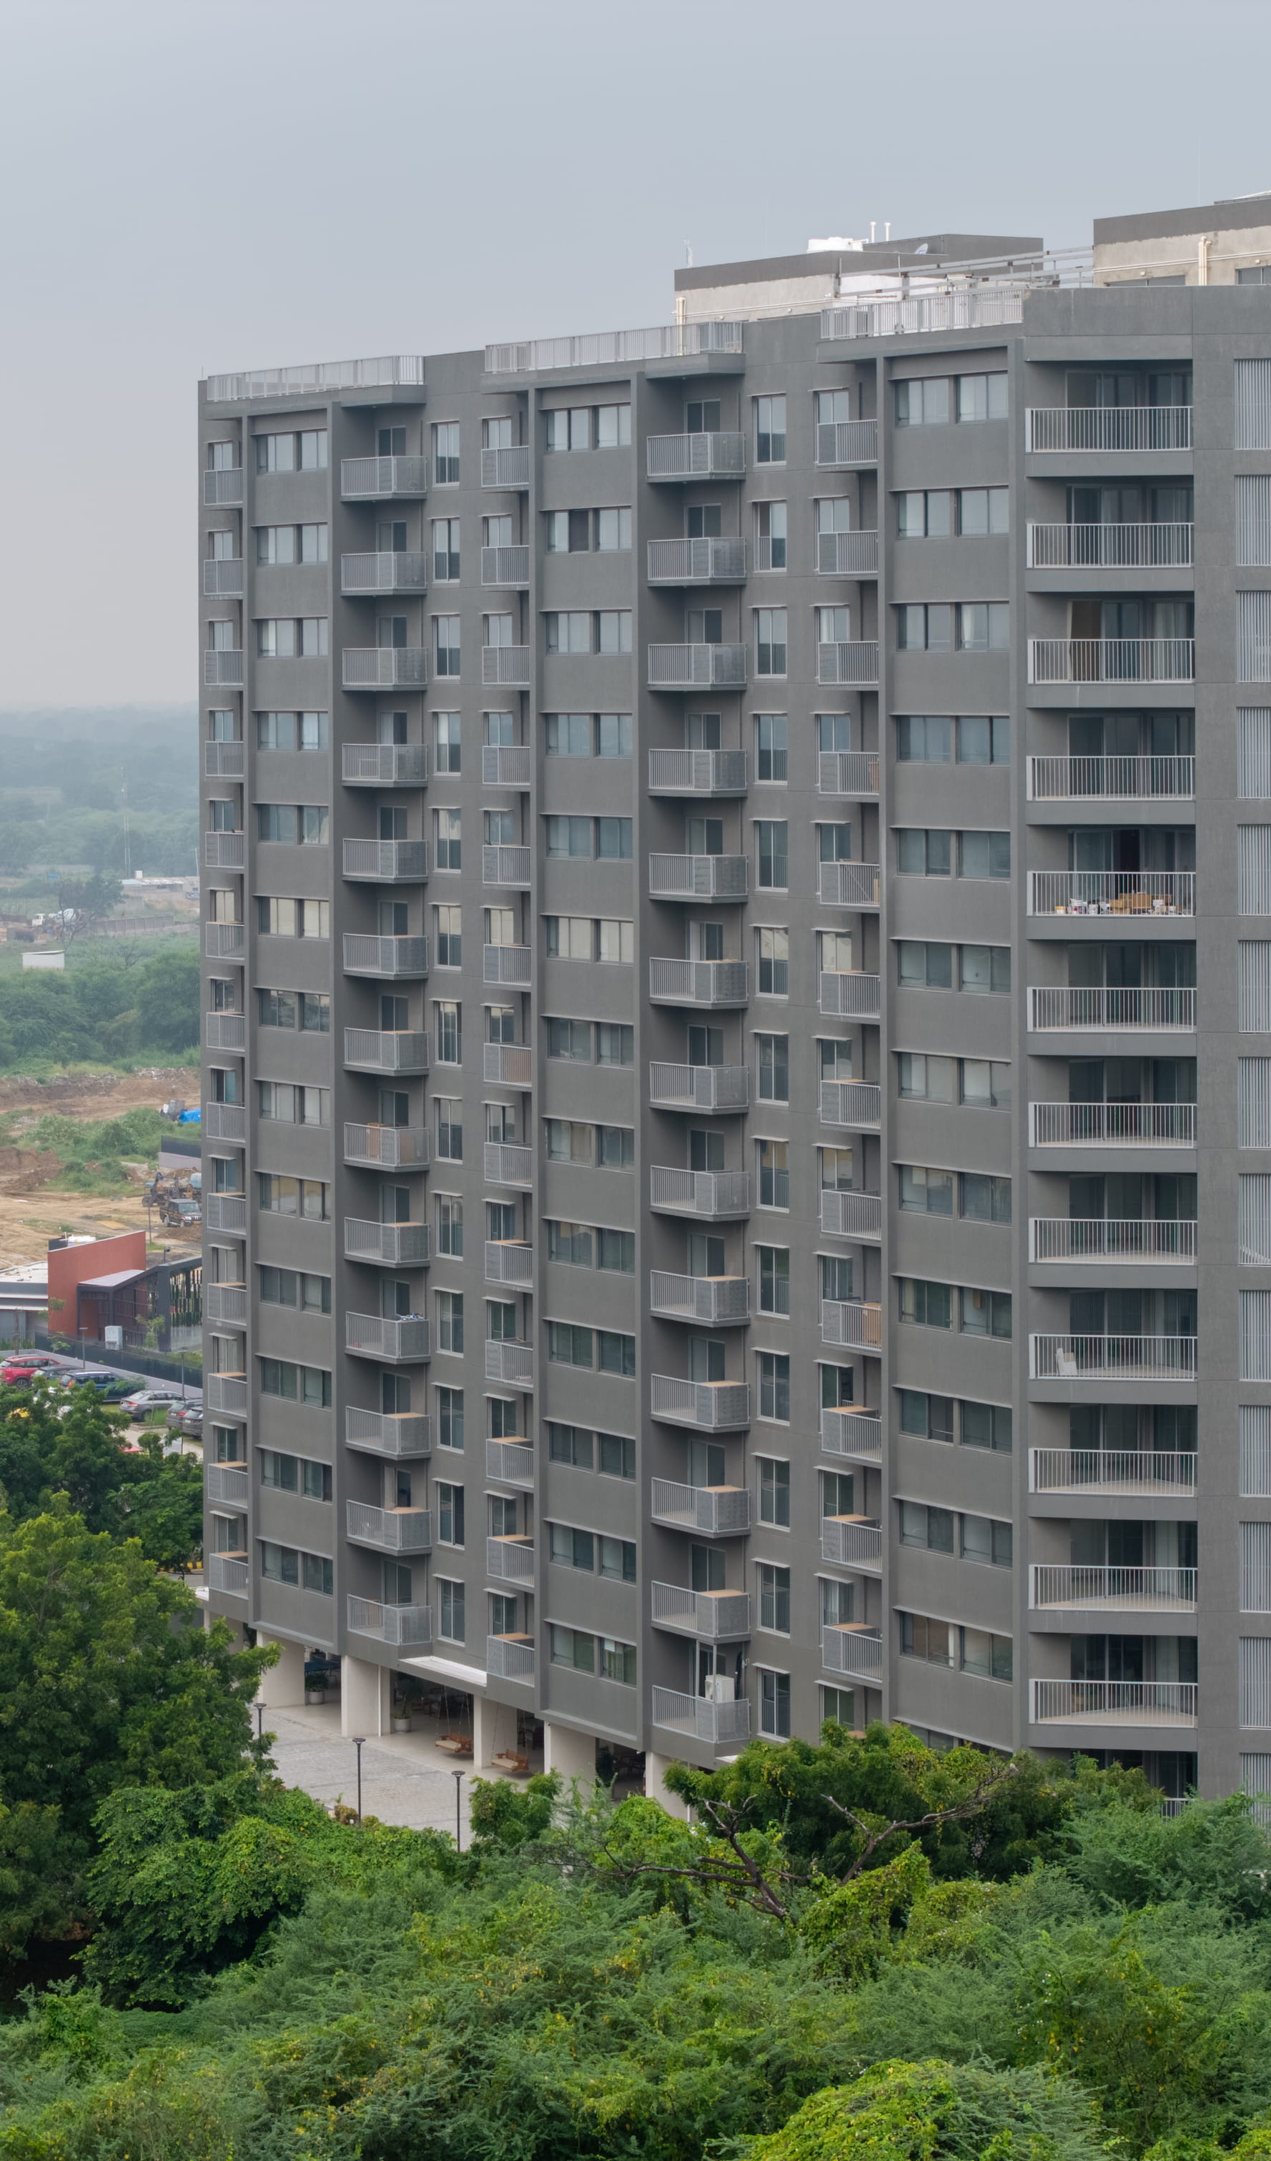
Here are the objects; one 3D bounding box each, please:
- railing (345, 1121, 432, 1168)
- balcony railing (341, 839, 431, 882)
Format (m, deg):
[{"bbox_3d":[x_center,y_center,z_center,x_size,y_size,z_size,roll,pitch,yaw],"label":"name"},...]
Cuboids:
[{"bbox_3d":[-7.783,2.009,183.225,1.200,1.150,3.570,-2,3,-30],"label":"railing"},{"bbox_3d":[-7.688,-6.852,179.894,1.121,1.111,3.501,-2,4,-30],"label":"balcony railing"}]

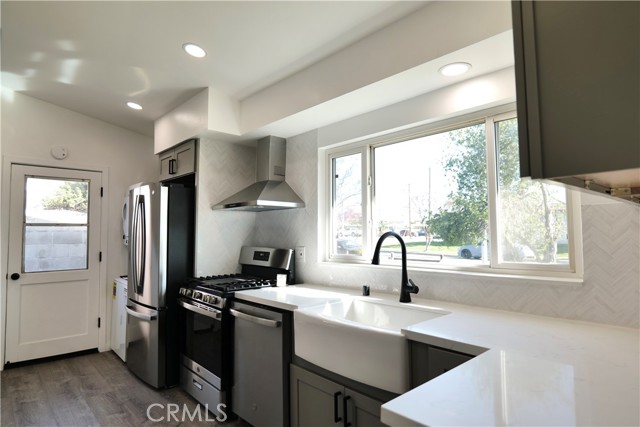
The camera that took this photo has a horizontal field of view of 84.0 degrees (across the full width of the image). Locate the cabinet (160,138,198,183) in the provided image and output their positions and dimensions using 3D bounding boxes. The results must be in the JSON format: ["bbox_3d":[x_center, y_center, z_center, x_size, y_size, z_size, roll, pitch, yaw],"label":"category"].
[{"bbox_3d":[-1.224,-0.498,3.809,0.620,0.300,0.920,3,-5,-43],"label":"cabinet"}]

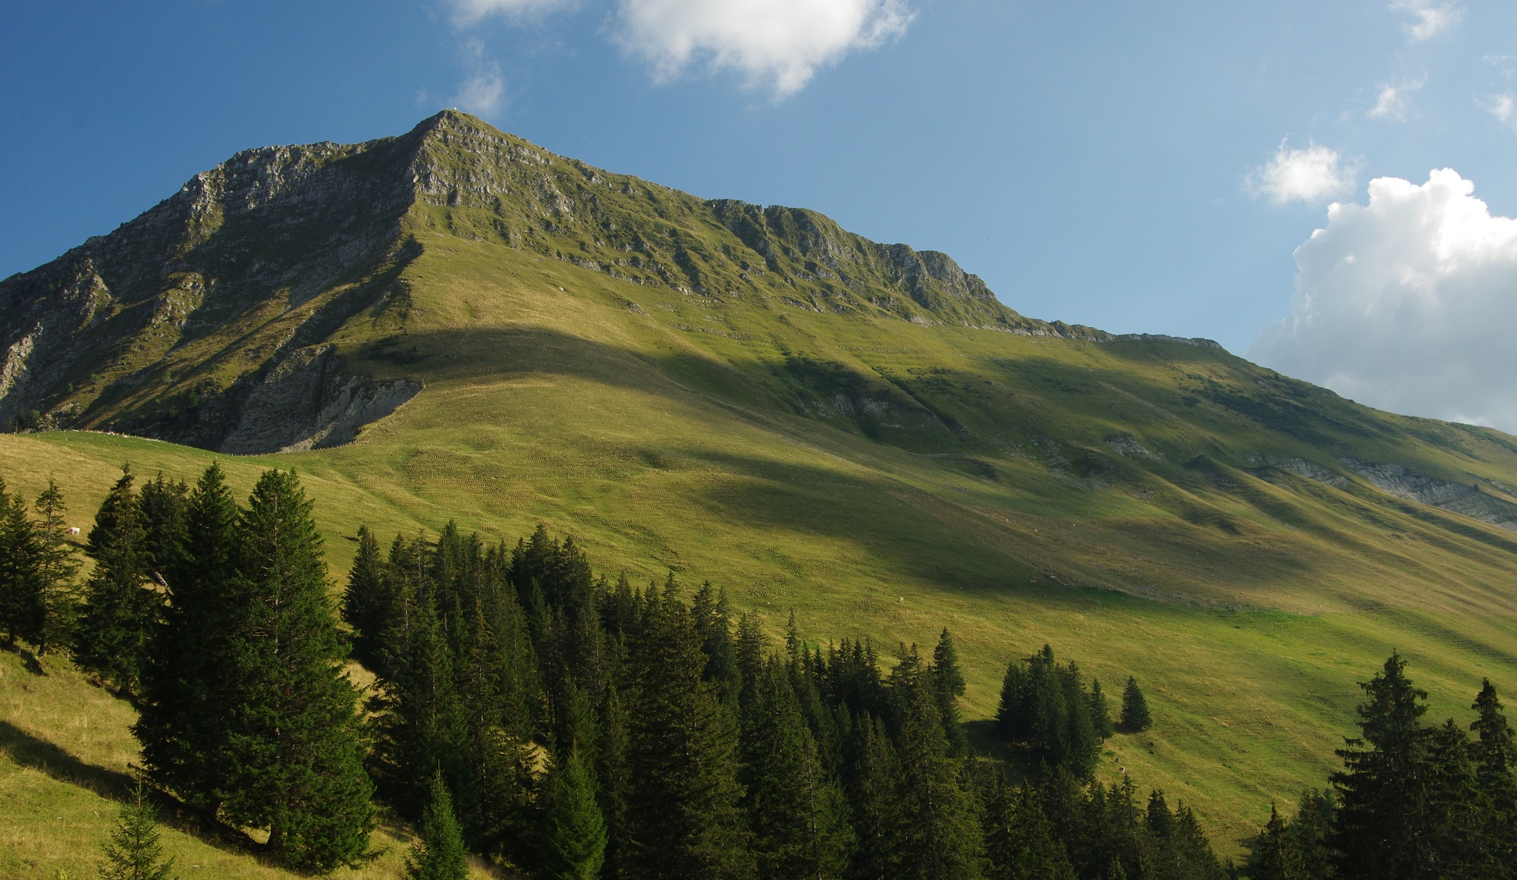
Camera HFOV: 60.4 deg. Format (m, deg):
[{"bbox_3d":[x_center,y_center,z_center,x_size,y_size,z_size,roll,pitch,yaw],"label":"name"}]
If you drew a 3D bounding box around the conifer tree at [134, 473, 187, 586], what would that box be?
[{"bbox_3d":[-91.480,13.590,200.000,7.080,17.300,7.080,-4,-12,0],"label":"conifer tree"}]

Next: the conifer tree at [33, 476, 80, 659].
[{"bbox_3d":[-85.960,15.460,160.000,5.230,21.690,5.230,-4,-12,0],"label":"conifer tree"}]

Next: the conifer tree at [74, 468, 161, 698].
[{"bbox_3d":[-63.660,14.060,130.000,7.680,22.870,7.680,-4,-12,0],"label":"conifer tree"}]

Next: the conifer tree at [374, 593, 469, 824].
[{"bbox_3d":[-29.800,23.690,115.000,7.650,20.380,7.650,-4,-12,0],"label":"conifer tree"}]

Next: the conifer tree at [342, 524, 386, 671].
[{"bbox_3d":[-49.000,19.100,162.000,5.880,17.160,5.880,-4,-12,0],"label":"conifer tree"}]

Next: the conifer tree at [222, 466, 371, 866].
[{"bbox_3d":[-30.450,14.650,86.000,9.480,26.040,9.480,-4,-12,0],"label":"conifer tree"}]

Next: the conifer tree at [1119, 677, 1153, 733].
[{"bbox_3d":[67.660,47.620,235.000,5.790,10.010,5.790,-4,-12,0],"label":"conifer tree"}]

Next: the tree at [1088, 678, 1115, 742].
[{"bbox_3d":[60.650,48.070,232.000,4.520,11.130,4.520,-4,-12,0],"label":"tree"}]

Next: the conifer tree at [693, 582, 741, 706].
[{"bbox_3d":[-6.260,29.890,185.000,6.890,19.420,6.890,-4,-12,0],"label":"conifer tree"}]

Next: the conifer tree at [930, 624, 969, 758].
[{"bbox_3d":[29.520,39.400,205.000,5.900,19.750,5.900,-4,-12,0],"label":"conifer tree"}]

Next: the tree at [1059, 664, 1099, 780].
[{"bbox_3d":[53.900,47.430,222.000,6.700,19.100,6.700,-4,-12,0],"label":"tree"}]

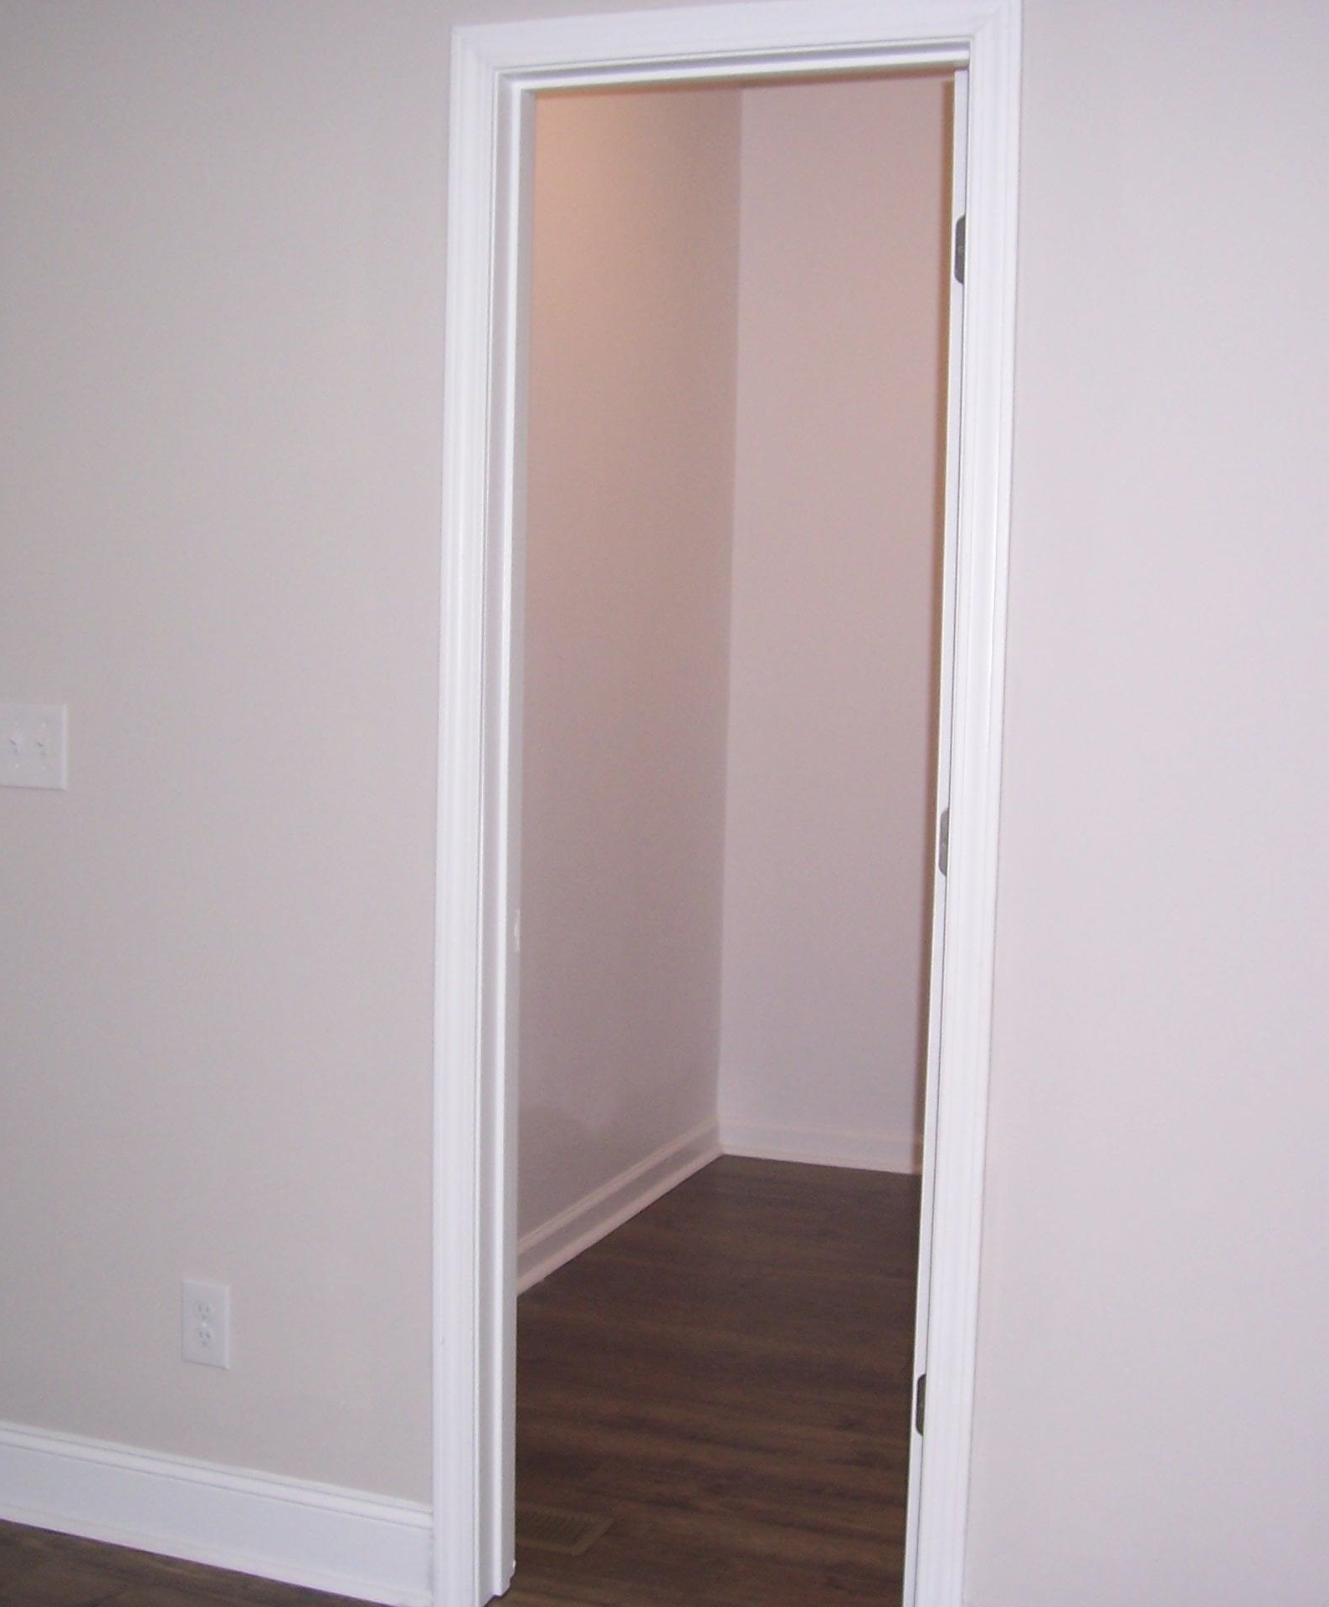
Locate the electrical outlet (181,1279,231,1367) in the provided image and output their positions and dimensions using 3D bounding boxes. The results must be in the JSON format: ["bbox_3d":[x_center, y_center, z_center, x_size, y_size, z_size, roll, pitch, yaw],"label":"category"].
[{"bbox_3d":[-0.655,0.743,2.994,0.077,0.122,0.010,3,5,21],"label":"electrical outlet"}]

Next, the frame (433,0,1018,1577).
[{"bbox_3d":[0.066,0.070,2.726,0.750,2.122,0.145,3,5,21],"label":"frame"}]

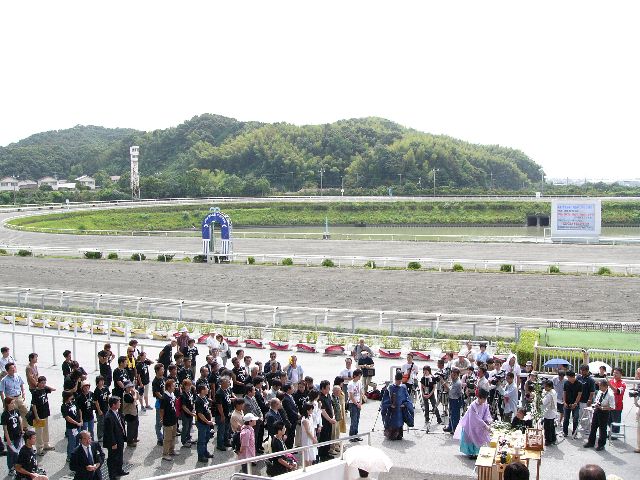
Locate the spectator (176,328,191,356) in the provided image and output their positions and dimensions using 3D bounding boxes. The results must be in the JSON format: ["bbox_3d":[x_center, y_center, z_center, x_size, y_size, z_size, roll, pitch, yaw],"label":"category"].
[{"bbox_3d":[-4.204,3.572,20.737,0.520,1.720,0.350,1,6,24],"label":"spectator"}]

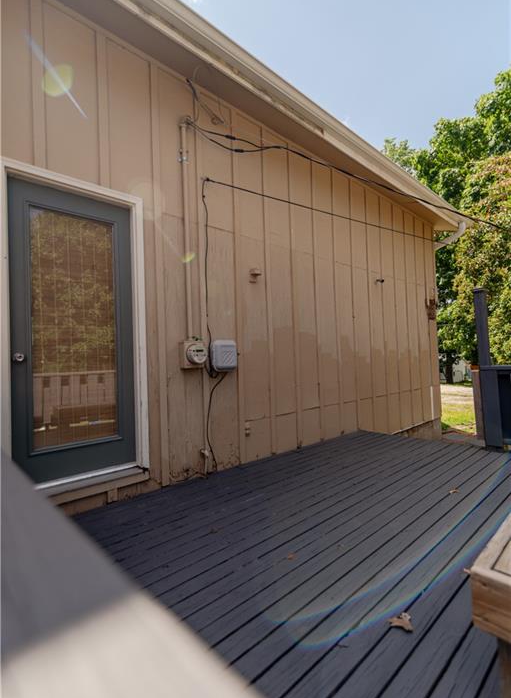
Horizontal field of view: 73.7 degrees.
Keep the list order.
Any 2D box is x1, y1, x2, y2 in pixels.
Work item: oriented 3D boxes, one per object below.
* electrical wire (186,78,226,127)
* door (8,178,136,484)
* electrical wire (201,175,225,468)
[{"bbox_3d":[-0.427,-2.169,3.047,0.360,0.370,0.120,-1,-2,-42],"label":"electrical wire"},{"bbox_3d":[-1.275,-0.116,2.447,0.813,2.030,0.060,-1,-2,-42],"label":"door"},{"bbox_3d":[-0.367,-0.209,3.044,0.180,2.600,0.060,-1,-2,-42],"label":"electrical wire"}]

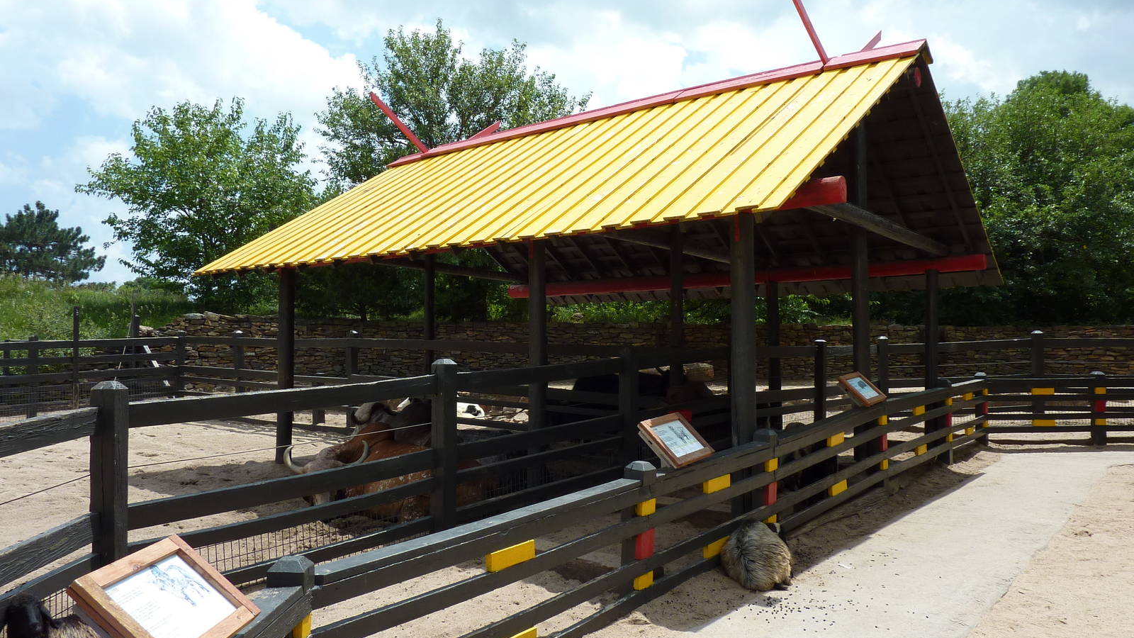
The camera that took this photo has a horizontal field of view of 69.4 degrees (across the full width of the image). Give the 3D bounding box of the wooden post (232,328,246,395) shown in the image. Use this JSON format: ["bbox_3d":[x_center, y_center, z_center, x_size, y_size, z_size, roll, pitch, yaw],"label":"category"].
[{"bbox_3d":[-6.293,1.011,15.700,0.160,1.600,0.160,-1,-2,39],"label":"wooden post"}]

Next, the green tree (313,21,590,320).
[{"bbox_3d":[-3.529,-4.530,25.000,8.400,9.100,8.000,0,-2,0],"label":"green tree"}]

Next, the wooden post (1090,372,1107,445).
[{"bbox_3d":[7.393,1.252,11.400,0.170,1.070,0.170,0,-2,8],"label":"wooden post"}]

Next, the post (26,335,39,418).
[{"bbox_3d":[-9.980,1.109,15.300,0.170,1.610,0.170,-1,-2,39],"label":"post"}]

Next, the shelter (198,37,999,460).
[{"bbox_3d":[0.535,-0.507,11.988,9.022,5.032,7.888,-1,-2,39],"label":"shelter"}]

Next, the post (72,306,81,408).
[{"bbox_3d":[-9.589,0.822,16.000,0.120,2.150,0.120,-1,-2,39],"label":"post"}]

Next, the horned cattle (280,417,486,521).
[{"bbox_3d":[-1.700,1.396,7.800,2.000,0.920,0.850,1,-2,-30],"label":"horned cattle"}]

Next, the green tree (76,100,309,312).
[{"bbox_3d":[-12.224,-3.841,27.000,7.800,6.900,7.200,0,-2,0],"label":"green tree"}]

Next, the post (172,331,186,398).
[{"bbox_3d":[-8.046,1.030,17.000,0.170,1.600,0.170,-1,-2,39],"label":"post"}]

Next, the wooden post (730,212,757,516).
[{"bbox_3d":[1.575,0.403,7.300,0.225,2.720,0.225,-1,-2,39],"label":"wooden post"}]

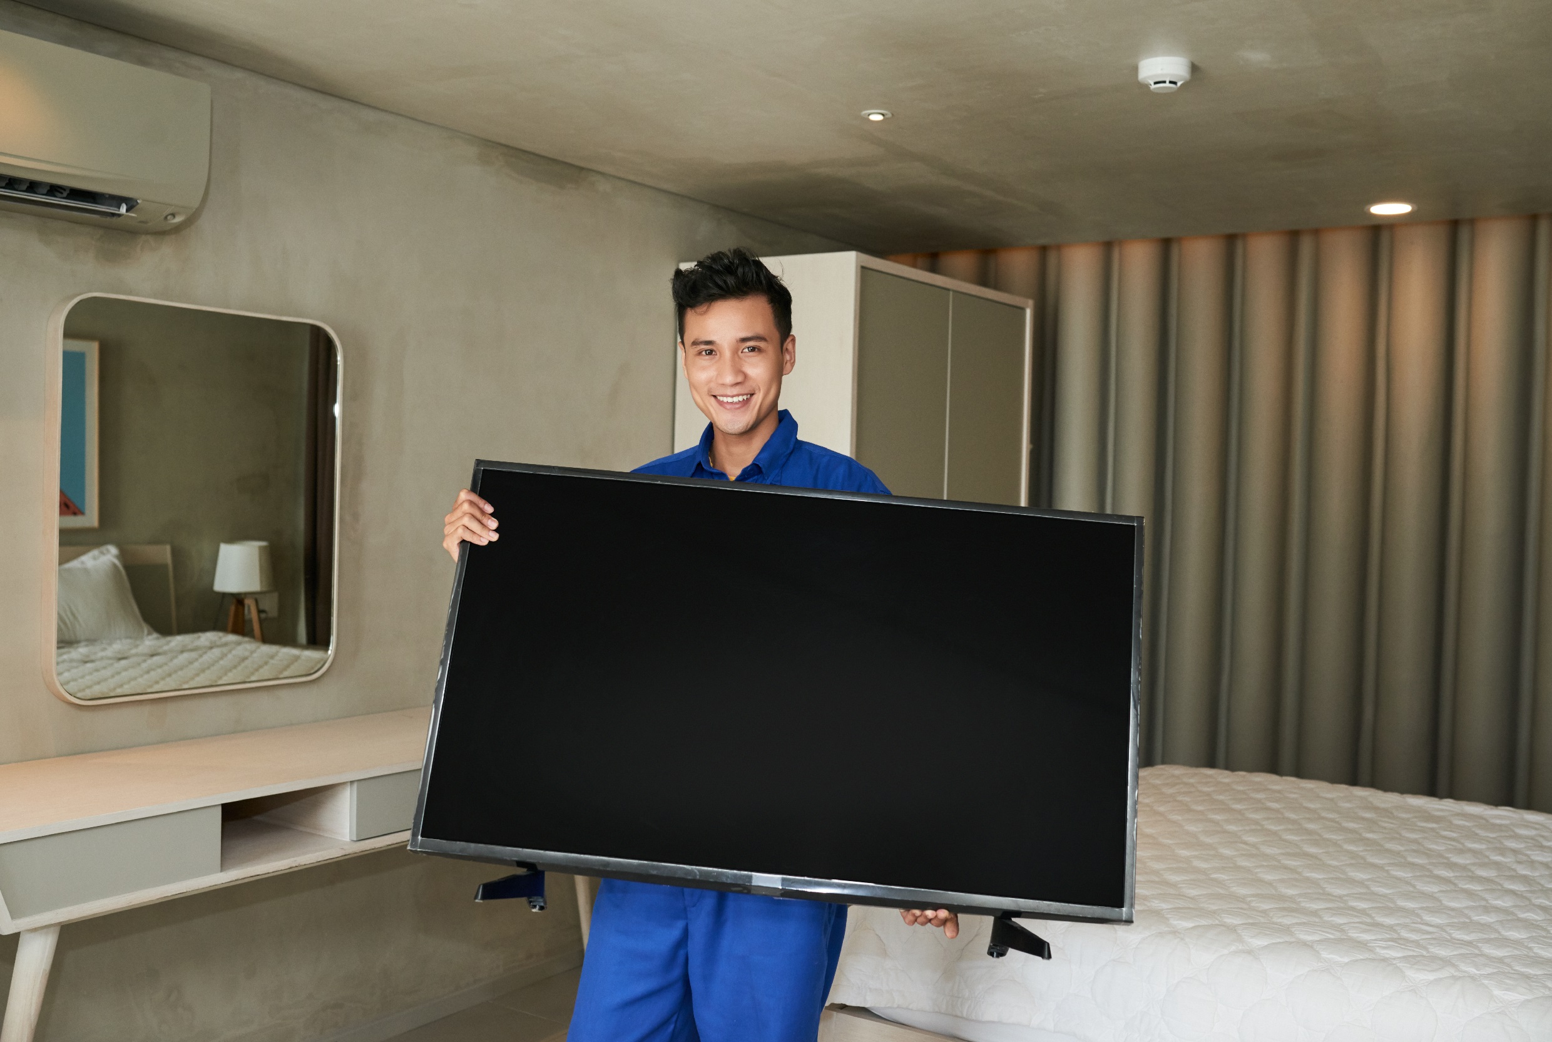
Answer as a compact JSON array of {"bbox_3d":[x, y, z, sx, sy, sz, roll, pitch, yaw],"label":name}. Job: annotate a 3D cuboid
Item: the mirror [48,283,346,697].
[{"bbox_3d":[-1.188,-0.043,3.143,0.051,0.797,0.667,3,2,34],"label":"mirror"}]

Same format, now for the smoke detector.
[{"bbox_3d":[0.758,-0.865,2.948,0.099,0.050,0.099,3,2,34],"label":"smoke detector"}]

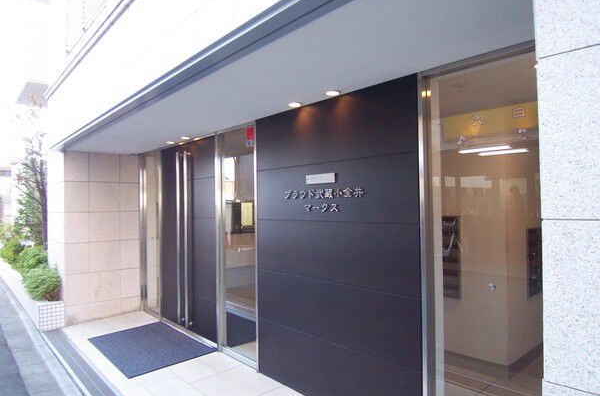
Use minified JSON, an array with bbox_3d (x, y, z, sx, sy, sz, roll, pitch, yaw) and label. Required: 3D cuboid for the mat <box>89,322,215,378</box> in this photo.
[{"bbox_3d":[-1.676,1.630,4.434,0.900,0.014,1.480,0,-1,-42],"label":"mat"}]

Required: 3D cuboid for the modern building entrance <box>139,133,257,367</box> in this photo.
[{"bbox_3d":[-1.378,0.500,4.877,0.170,2.260,2.880,0,-1,-42],"label":"modern building entrance"}]

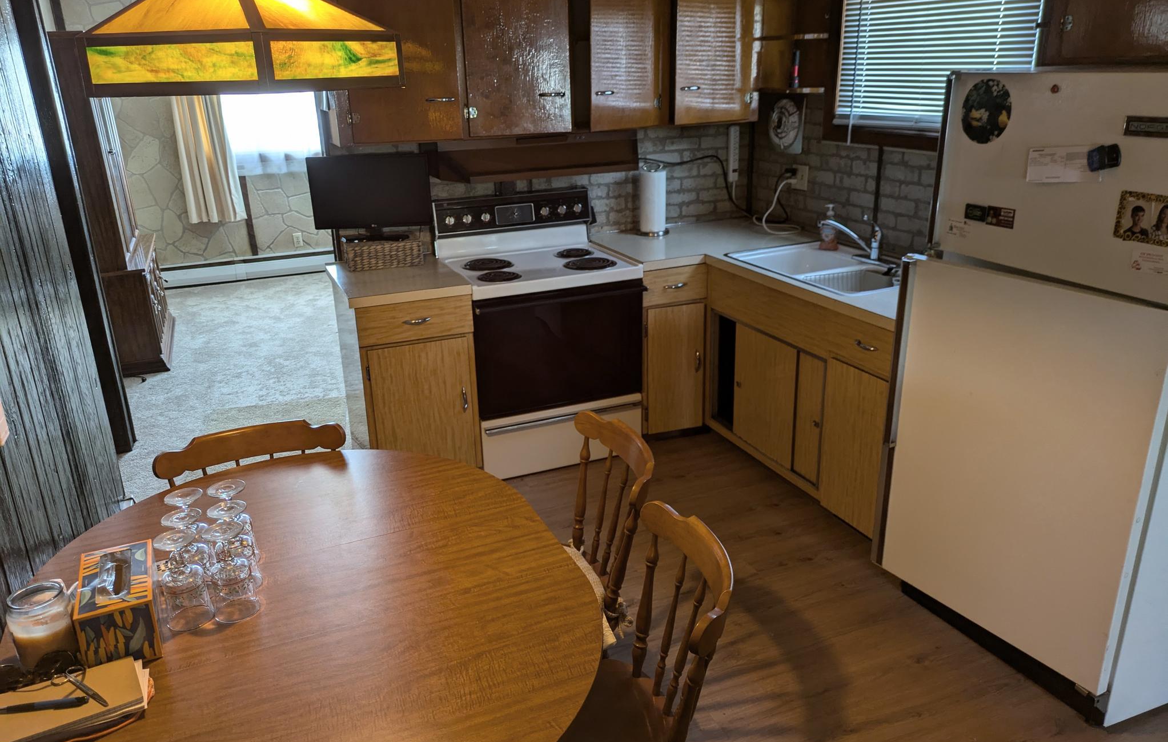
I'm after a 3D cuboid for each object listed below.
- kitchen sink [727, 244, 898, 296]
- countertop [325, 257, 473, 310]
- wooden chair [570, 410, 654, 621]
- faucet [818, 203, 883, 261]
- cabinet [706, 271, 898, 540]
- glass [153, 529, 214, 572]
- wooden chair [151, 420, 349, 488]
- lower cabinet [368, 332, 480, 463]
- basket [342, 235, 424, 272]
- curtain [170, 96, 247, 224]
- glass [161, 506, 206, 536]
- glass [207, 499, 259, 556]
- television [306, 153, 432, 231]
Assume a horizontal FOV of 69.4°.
[{"bbox_3d":[1.061,-0.359,3.594,0.559,0.188,0.832,-9,22,-21],"label":"kitchen sink"},{"bbox_3d":[-0.802,-0.393,3.552,0.470,0.038,0.660,-10,22,-23],"label":"countertop"},{"bbox_3d":[-0.108,0.577,2.200,0.520,0.860,0.460,-6,21,-14],"label":"wooden chair"},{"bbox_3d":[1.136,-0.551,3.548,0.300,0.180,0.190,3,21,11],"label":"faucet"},{"bbox_3d":[1.112,0.050,3.602,0.624,0.856,1.247,-9,22,-21],"label":"cabinet"},{"bbox_3d":[-0.760,0.397,1.603,0.082,0.169,0.082,-9,22,-21],"label":"glass"},{"bbox_3d":[-0.769,0.636,2.092,0.460,0.875,0.520,-8,21,-18],"label":"wooden chair"},{"bbox_3d":[-0.787,0.096,3.741,0.460,0.700,0.620,-10,22,-23],"label":"lower cabinet"},{"bbox_3d":[-0.904,-0.539,3.781,0.322,0.119,0.198,-9,22,-21],"label":"basket"},{"bbox_3d":[-3.132,-2.012,6.959,0.441,1.557,0.119,-9,22,-21],"label":"curtain"},{"bbox_3d":[-0.769,0.364,1.647,0.083,0.174,0.083,-10,22,-23],"label":"glass"},{"bbox_3d":[-0.709,0.356,1.714,0.082,0.169,0.082,-9,22,-21],"label":"glass"},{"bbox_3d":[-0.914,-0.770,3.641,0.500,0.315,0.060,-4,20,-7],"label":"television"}]

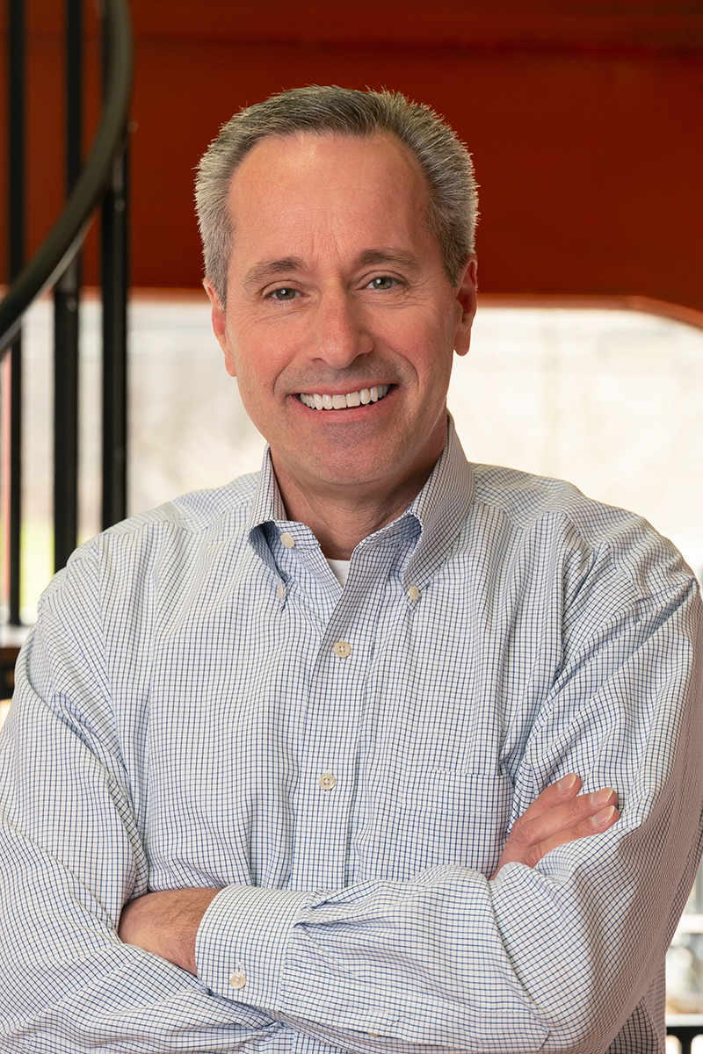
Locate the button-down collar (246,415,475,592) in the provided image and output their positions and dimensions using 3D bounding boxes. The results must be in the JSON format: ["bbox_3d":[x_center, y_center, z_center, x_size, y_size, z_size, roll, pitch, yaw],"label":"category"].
[{"bbox_3d":[0.006,-0.011,1.760,0.155,0.125,0.155,0,0,6],"label":"button-down collar"}]

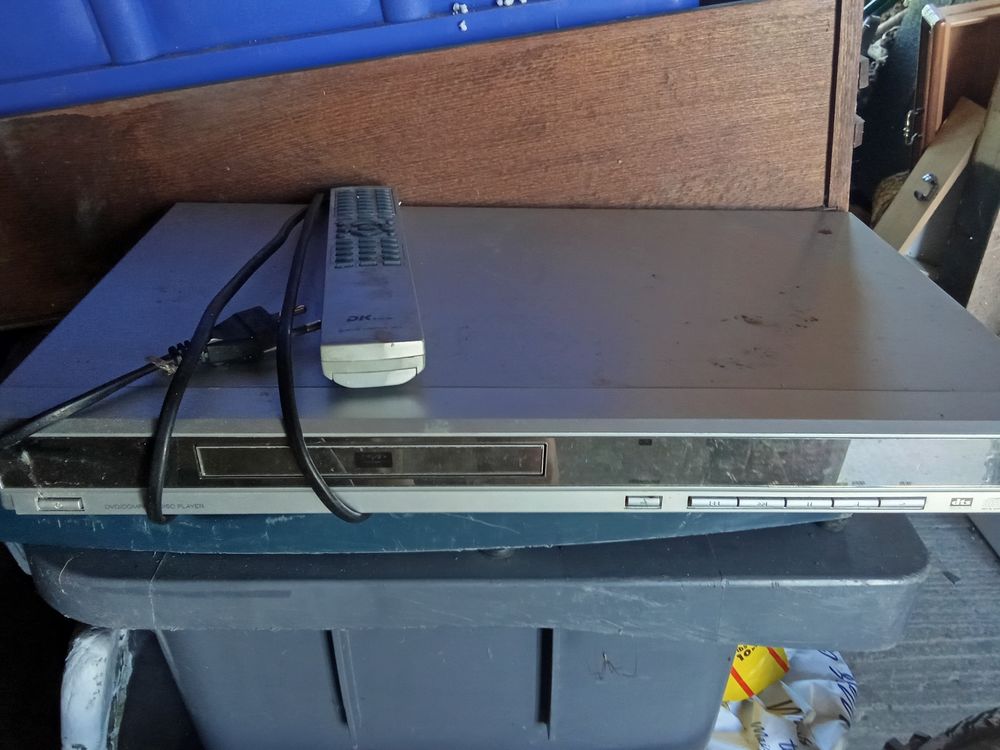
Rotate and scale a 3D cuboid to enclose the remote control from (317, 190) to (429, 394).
[{"bbox_3d":[-0.065,-0.053,0.403,0.041,0.021,0.197,-4,31,-8],"label":"remote control"}]

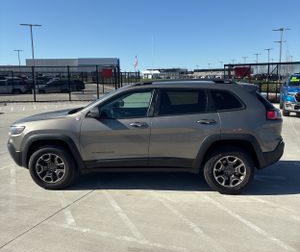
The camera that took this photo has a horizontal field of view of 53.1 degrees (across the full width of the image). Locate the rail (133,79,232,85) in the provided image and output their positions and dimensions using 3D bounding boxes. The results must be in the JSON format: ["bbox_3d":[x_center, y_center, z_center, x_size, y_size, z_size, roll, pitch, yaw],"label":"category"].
[{"bbox_3d":[0.503,-0.681,4.605,1.560,0.085,0.060,0,10,6],"label":"rail"}]

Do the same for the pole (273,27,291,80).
[{"bbox_3d":[20.032,-10.572,46.014,2.650,8.448,0.500,1,10,13],"label":"pole"}]

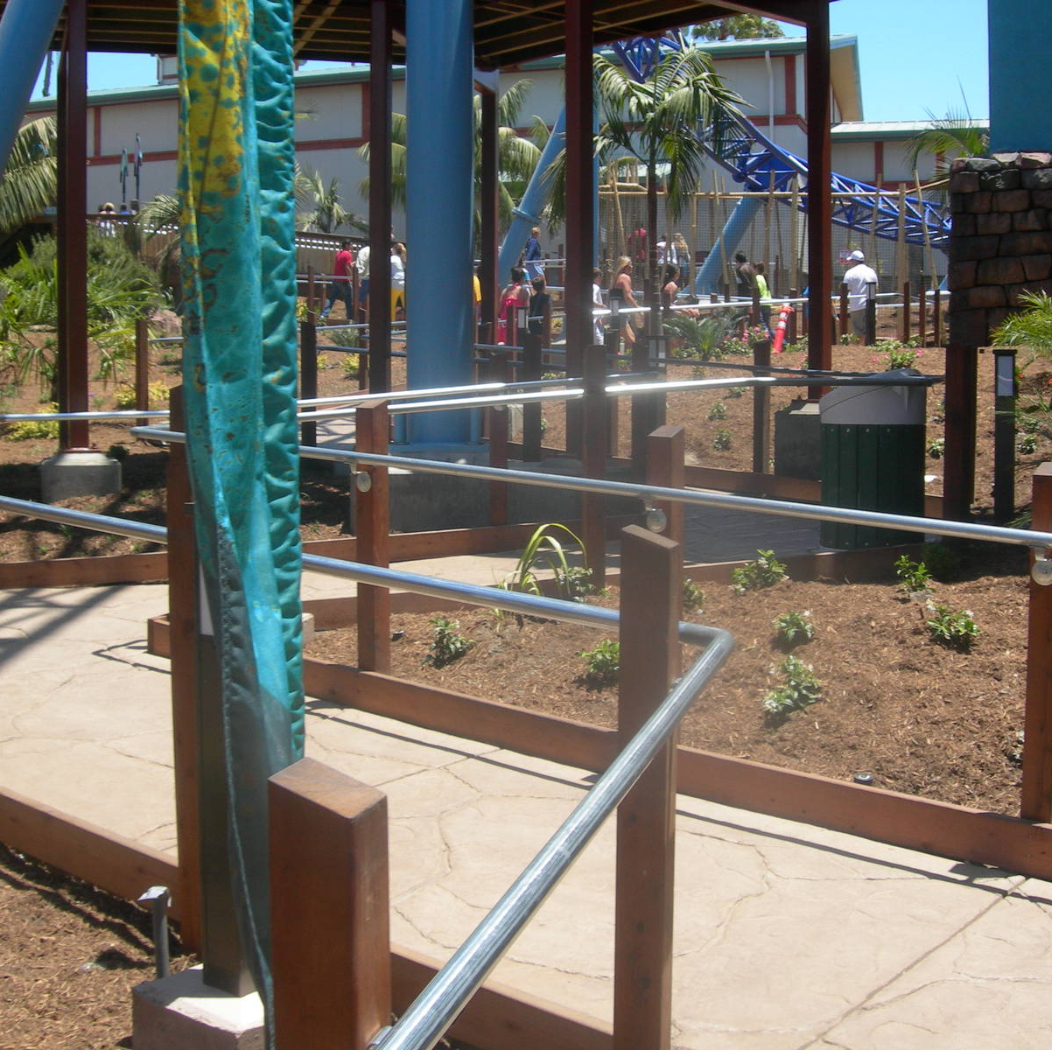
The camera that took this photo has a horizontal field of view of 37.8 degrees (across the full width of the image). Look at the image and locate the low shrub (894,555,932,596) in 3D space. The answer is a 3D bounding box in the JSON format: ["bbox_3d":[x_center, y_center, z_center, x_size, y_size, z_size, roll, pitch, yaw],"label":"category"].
[{"bbox_3d":[1.764,0.227,7.000,0.175,0.180,0.170,0,5,0],"label":"low shrub"}]

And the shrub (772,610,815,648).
[{"bbox_3d":[1.119,0.432,6.420,0.178,0.150,0.170,0,4,0],"label":"shrub"}]

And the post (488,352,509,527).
[{"bbox_3d":[-0.155,-0.493,8.960,0.098,1.060,0.098,0,4,-7],"label":"post"}]

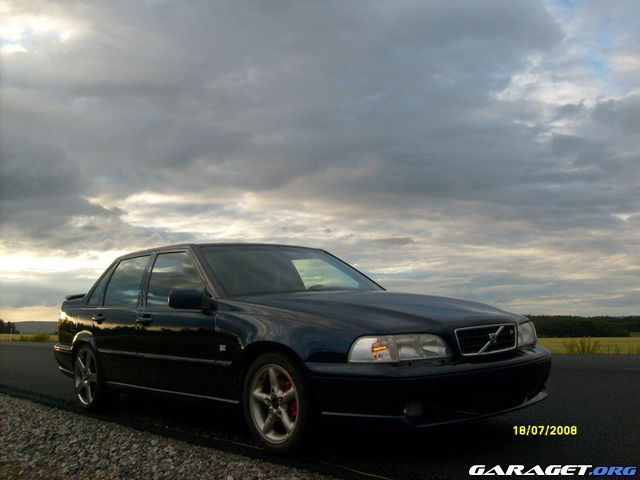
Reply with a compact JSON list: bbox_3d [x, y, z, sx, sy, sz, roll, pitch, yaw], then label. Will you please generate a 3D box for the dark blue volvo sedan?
[{"bbox_3d":[-0.574,0.708,5.275,1.760,1.400,4.719,3,-8,-42],"label":"dark blue volvo sedan"}]

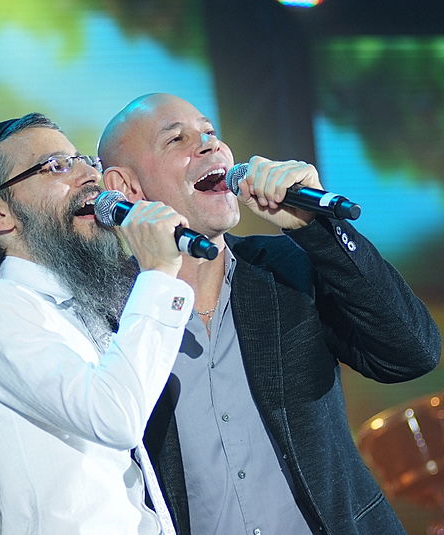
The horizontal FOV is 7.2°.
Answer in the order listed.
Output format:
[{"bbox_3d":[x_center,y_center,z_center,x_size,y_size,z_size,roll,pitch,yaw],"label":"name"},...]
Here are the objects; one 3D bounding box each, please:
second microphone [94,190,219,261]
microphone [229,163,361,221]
[{"bbox_3d":[-0.090,-0.054,4.834,0.051,0.051,0.255,2,15,-39],"label":"second microphone"},{"bbox_3d":[0.102,-0.104,5.025,0.051,0.051,0.255,2,11,-45],"label":"microphone"}]

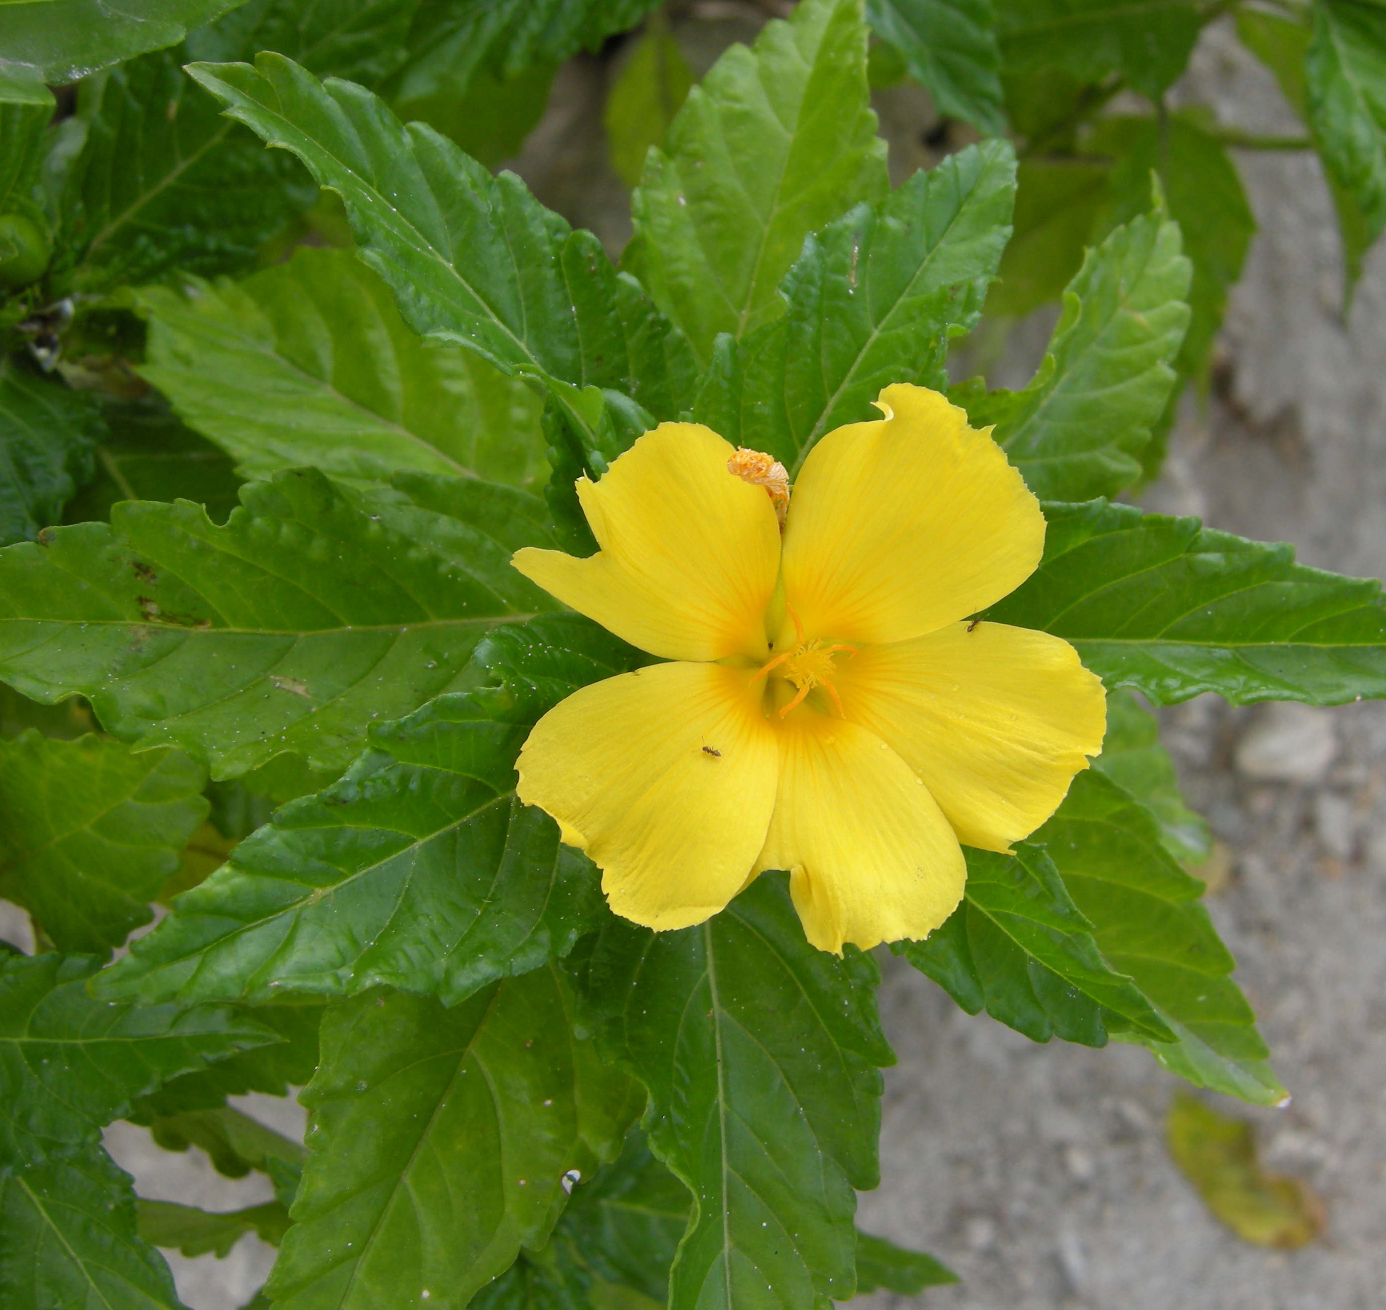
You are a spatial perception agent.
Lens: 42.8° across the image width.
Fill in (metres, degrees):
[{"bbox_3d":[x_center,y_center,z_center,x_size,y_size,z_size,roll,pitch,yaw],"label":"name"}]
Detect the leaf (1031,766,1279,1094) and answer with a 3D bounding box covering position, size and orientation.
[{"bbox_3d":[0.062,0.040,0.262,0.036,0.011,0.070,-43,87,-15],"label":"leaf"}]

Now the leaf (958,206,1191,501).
[{"bbox_3d":[0.054,-0.042,0.252,0.026,0.012,0.060,32,67,8],"label":"leaf"}]

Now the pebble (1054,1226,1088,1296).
[{"bbox_3d":[0.090,0.144,0.420,0.009,0.006,0.018,-9,51,-7],"label":"pebble"}]

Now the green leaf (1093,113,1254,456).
[{"bbox_3d":[0.094,-0.072,0.350,0.036,0.012,0.070,1,69,-12],"label":"green leaf"}]

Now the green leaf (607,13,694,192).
[{"bbox_3d":[-0.009,-0.125,0.400,0.025,0.007,0.042,6,66,2],"label":"green leaf"}]

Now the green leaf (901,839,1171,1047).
[{"bbox_3d":[0.042,0.035,0.226,0.050,0.011,0.022,36,79,0],"label":"green leaf"}]

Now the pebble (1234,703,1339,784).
[{"bbox_3d":[0.147,0.022,0.432,0.026,0.013,0.020,0,53,0],"label":"pebble"}]

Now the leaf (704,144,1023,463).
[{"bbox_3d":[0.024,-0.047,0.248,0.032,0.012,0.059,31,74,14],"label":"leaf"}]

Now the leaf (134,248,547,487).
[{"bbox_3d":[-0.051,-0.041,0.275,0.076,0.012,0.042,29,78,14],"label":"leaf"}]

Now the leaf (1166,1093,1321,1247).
[{"bbox_3d":[0.117,0.107,0.372,0.018,0.007,0.039,-31,59,-21],"label":"leaf"}]

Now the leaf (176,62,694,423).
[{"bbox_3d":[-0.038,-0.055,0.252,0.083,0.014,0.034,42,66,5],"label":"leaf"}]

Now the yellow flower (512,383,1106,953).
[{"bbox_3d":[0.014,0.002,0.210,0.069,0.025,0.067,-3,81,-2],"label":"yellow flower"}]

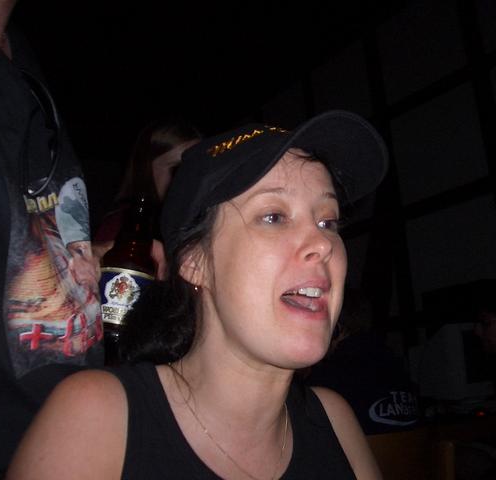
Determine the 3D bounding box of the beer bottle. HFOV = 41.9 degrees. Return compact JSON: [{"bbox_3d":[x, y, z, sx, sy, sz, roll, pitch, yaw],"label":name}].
[{"bbox_3d":[-0.145,0.047,0.760,0.065,0.220,0.065,11,-10,3],"label":"beer bottle"}]

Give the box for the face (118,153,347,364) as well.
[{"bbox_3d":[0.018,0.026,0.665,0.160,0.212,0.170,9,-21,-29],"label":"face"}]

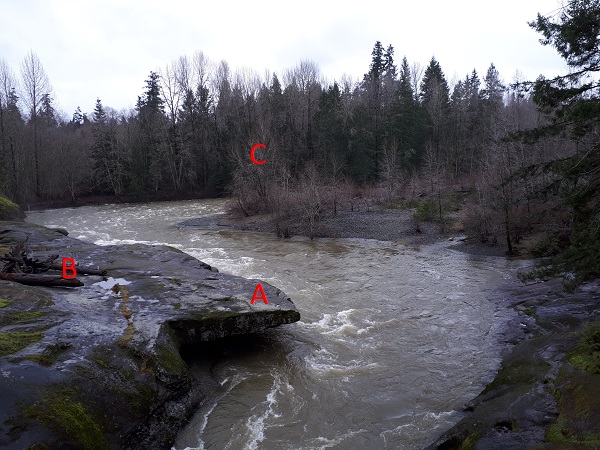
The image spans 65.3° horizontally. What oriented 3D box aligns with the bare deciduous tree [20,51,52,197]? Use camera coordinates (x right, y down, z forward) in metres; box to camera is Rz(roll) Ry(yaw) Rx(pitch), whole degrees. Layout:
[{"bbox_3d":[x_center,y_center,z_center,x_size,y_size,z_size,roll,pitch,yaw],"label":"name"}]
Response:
[{"bbox_3d":[-45.000,-17.300,80.000,5.500,24.700,5.500,-4,6,-29],"label":"bare deciduous tree"}]

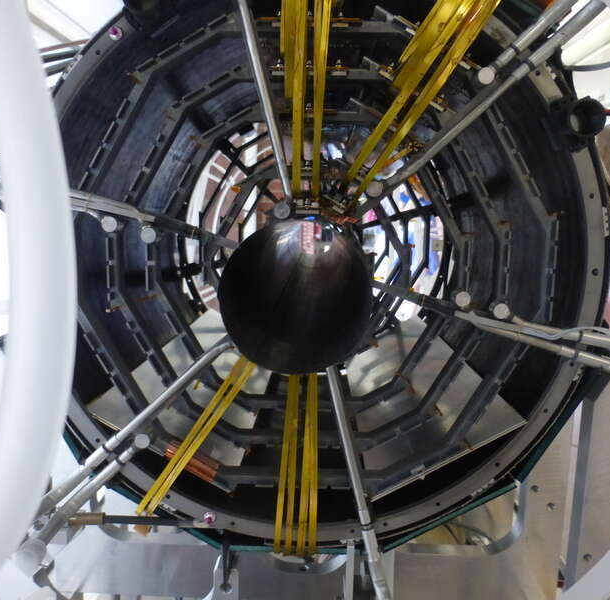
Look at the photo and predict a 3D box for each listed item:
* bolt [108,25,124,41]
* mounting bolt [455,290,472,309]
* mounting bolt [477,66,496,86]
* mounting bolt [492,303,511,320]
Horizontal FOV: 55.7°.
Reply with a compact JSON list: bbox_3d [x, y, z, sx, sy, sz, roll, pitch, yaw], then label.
[{"bbox_3d":[-0.252,-0.355,0.768,0.019,0.019,0.012,1,11,2],"label":"bolt"},{"bbox_3d":[0.236,-0.002,0.867,0.023,0.023,0.014,1,11,2],"label":"mounting bolt"},{"bbox_3d":[0.252,-0.312,0.807,0.023,0.023,0.014,1,11,2],"label":"mounting bolt"},{"bbox_3d":[0.293,0.016,0.868,0.023,0.023,0.014,1,11,2],"label":"mounting bolt"}]

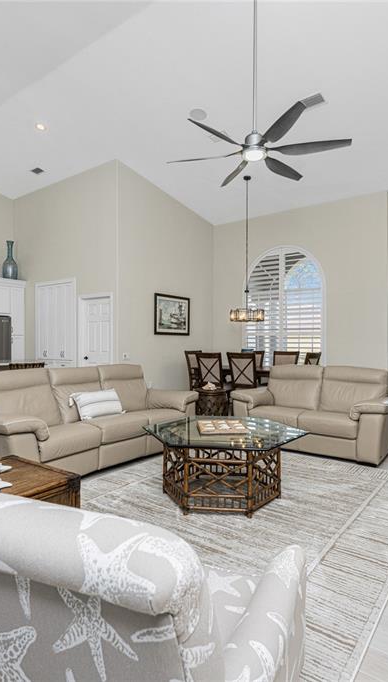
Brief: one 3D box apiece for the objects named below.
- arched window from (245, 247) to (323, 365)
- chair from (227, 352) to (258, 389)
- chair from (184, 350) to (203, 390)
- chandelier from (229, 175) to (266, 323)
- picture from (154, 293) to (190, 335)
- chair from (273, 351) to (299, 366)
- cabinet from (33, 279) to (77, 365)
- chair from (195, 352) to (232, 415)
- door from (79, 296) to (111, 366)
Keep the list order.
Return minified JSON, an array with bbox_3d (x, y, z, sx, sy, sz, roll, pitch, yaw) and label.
[{"bbox_3d":[1.876,-0.664,8.464,1.850,2.720,0.120,0,0,37],"label":"arched window"},{"bbox_3d":[0.878,0.719,6.223,0.500,1.070,0.600,0,0,37],"label":"chair"},{"bbox_3d":[0.200,0.710,7.824,0.600,1.060,0.510,0,0,37],"label":"chair"},{"bbox_3d":[0.982,-1.681,7.237,0.590,2.620,0.590,0,0,0],"label":"chandelier"},{"bbox_3d":[-0.412,-0.512,8.160,0.040,0.800,1.120,0,0,37],"label":"picture"},{"bbox_3d":[1.614,0.716,7.405,0.510,1.060,0.600,0,0,37],"label":"chair"},{"bbox_3d":[-2.561,0.055,7.960,1.340,2.420,0.500,0,0,37],"label":"cabinet"},{"bbox_3d":[0.393,0.735,6.695,0.490,1.060,0.620,0,0,37],"label":"chair"},{"bbox_3d":[-1.794,0.215,7.360,0.800,2.050,0.070,0,0,37],"label":"door"}]

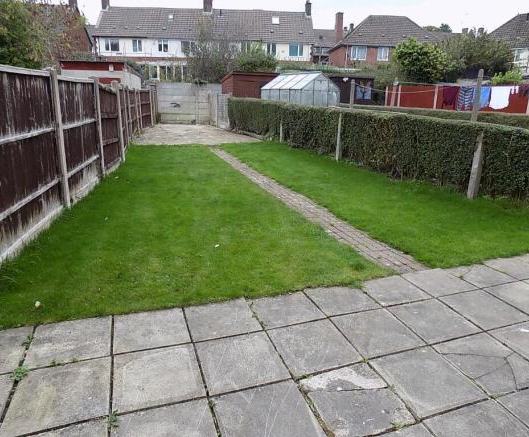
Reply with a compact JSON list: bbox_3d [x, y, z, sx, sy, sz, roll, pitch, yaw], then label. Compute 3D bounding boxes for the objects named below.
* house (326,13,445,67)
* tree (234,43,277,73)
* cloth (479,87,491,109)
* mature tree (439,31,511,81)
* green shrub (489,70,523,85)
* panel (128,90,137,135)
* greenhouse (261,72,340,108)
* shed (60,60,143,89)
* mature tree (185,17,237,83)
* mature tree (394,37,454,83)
[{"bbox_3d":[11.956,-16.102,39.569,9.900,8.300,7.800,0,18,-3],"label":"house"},{"bbox_3d":[-0.614,-9.409,25.348,3.100,3.870,3.100,1,17,0],"label":"tree"},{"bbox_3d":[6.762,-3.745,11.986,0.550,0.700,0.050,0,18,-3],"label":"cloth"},{"bbox_3d":[11.815,-8.267,22.481,4.700,4.710,4.700,1,17,0],"label":"mature tree"},{"bbox_3d":[9.591,-4.844,15.710,1.400,2.170,1.400,1,17,0],"label":"green shrub"},{"bbox_3d":[-4.449,-3.600,13.154,0.060,1.550,1.830,-2,18,-11],"label":"panel"},{"bbox_3d":[1.399,-4.820,15.634,1.950,2.050,2.600,-10,21,-33],"label":"greenhouse"},{"bbox_3d":[-7.165,-5.620,17.489,2.450,2.400,4.600,-2,18,-10],"label":"shed"},{"bbox_3d":[-3.259,-9.722,24.219,3.400,5.240,3.400,1,17,0],"label":"mature tree"},{"bbox_3d":[7.586,-6.895,19.271,3.000,3.860,3.000,1,17,0],"label":"mature tree"}]

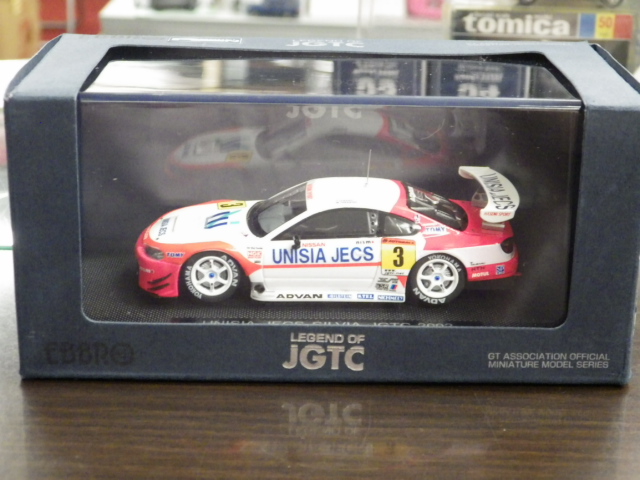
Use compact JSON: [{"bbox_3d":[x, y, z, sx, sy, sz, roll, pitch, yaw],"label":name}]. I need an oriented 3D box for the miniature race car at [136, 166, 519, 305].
[{"bbox_3d":[0.001,-0.003,0.359,0.102,0.028,0.043,0,19,-2],"label":"miniature race car"}]

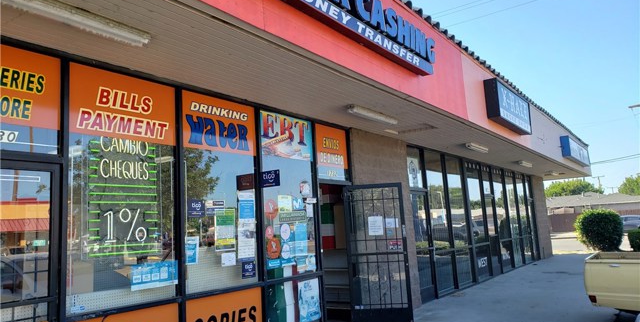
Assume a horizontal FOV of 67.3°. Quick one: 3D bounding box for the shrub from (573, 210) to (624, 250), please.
[{"bbox_3d":[10.718,2.694,18.500,1.820,1.680,1.820,-9,-10,35],"label":"shrub"}]

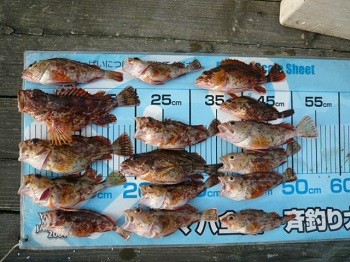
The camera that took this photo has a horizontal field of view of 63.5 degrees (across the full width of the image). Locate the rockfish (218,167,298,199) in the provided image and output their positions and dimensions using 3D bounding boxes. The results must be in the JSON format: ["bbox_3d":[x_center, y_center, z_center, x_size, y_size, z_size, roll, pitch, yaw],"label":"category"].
[{"bbox_3d":[0.157,0.097,0.528,0.147,0.029,0.052,-8,89,-5],"label":"rockfish"}]

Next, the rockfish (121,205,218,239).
[{"bbox_3d":[-0.007,0.163,0.507,0.173,0.033,0.057,-3,88,-5],"label":"rockfish"}]

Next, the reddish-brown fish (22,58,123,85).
[{"bbox_3d":[-0.179,-0.104,0.502,0.176,0.031,0.049,0,88,-5],"label":"reddish-brown fish"}]

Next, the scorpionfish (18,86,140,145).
[{"bbox_3d":[-0.164,-0.029,0.496,0.209,0.040,0.103,-4,88,-5],"label":"scorpionfish"}]

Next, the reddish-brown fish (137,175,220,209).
[{"bbox_3d":[0.013,0.114,0.514,0.156,0.026,0.052,-11,89,-5],"label":"reddish-brown fish"}]

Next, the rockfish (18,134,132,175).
[{"bbox_3d":[-0.173,0.041,0.496,0.195,0.037,0.070,-4,89,-5],"label":"rockfish"}]

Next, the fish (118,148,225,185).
[{"bbox_3d":[-0.005,0.065,0.512,0.185,0.033,0.063,2,89,-5],"label":"fish"}]

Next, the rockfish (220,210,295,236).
[{"bbox_3d":[0.156,0.168,0.527,0.145,0.027,0.048,-3,89,-5],"label":"rockfish"}]

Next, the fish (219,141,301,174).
[{"bbox_3d":[0.160,0.053,0.529,0.160,0.029,0.050,-9,90,-5],"label":"fish"}]

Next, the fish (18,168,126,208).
[{"bbox_3d":[-0.177,0.099,0.493,0.185,0.034,0.064,-6,88,-5],"label":"fish"}]

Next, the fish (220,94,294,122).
[{"bbox_3d":[0.155,-0.042,0.532,0.143,0.027,0.044,6,88,-5],"label":"fish"}]

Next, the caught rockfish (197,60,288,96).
[{"bbox_3d":[0.123,-0.101,0.528,0.173,0.032,0.070,-6,89,-5],"label":"caught rockfish"}]

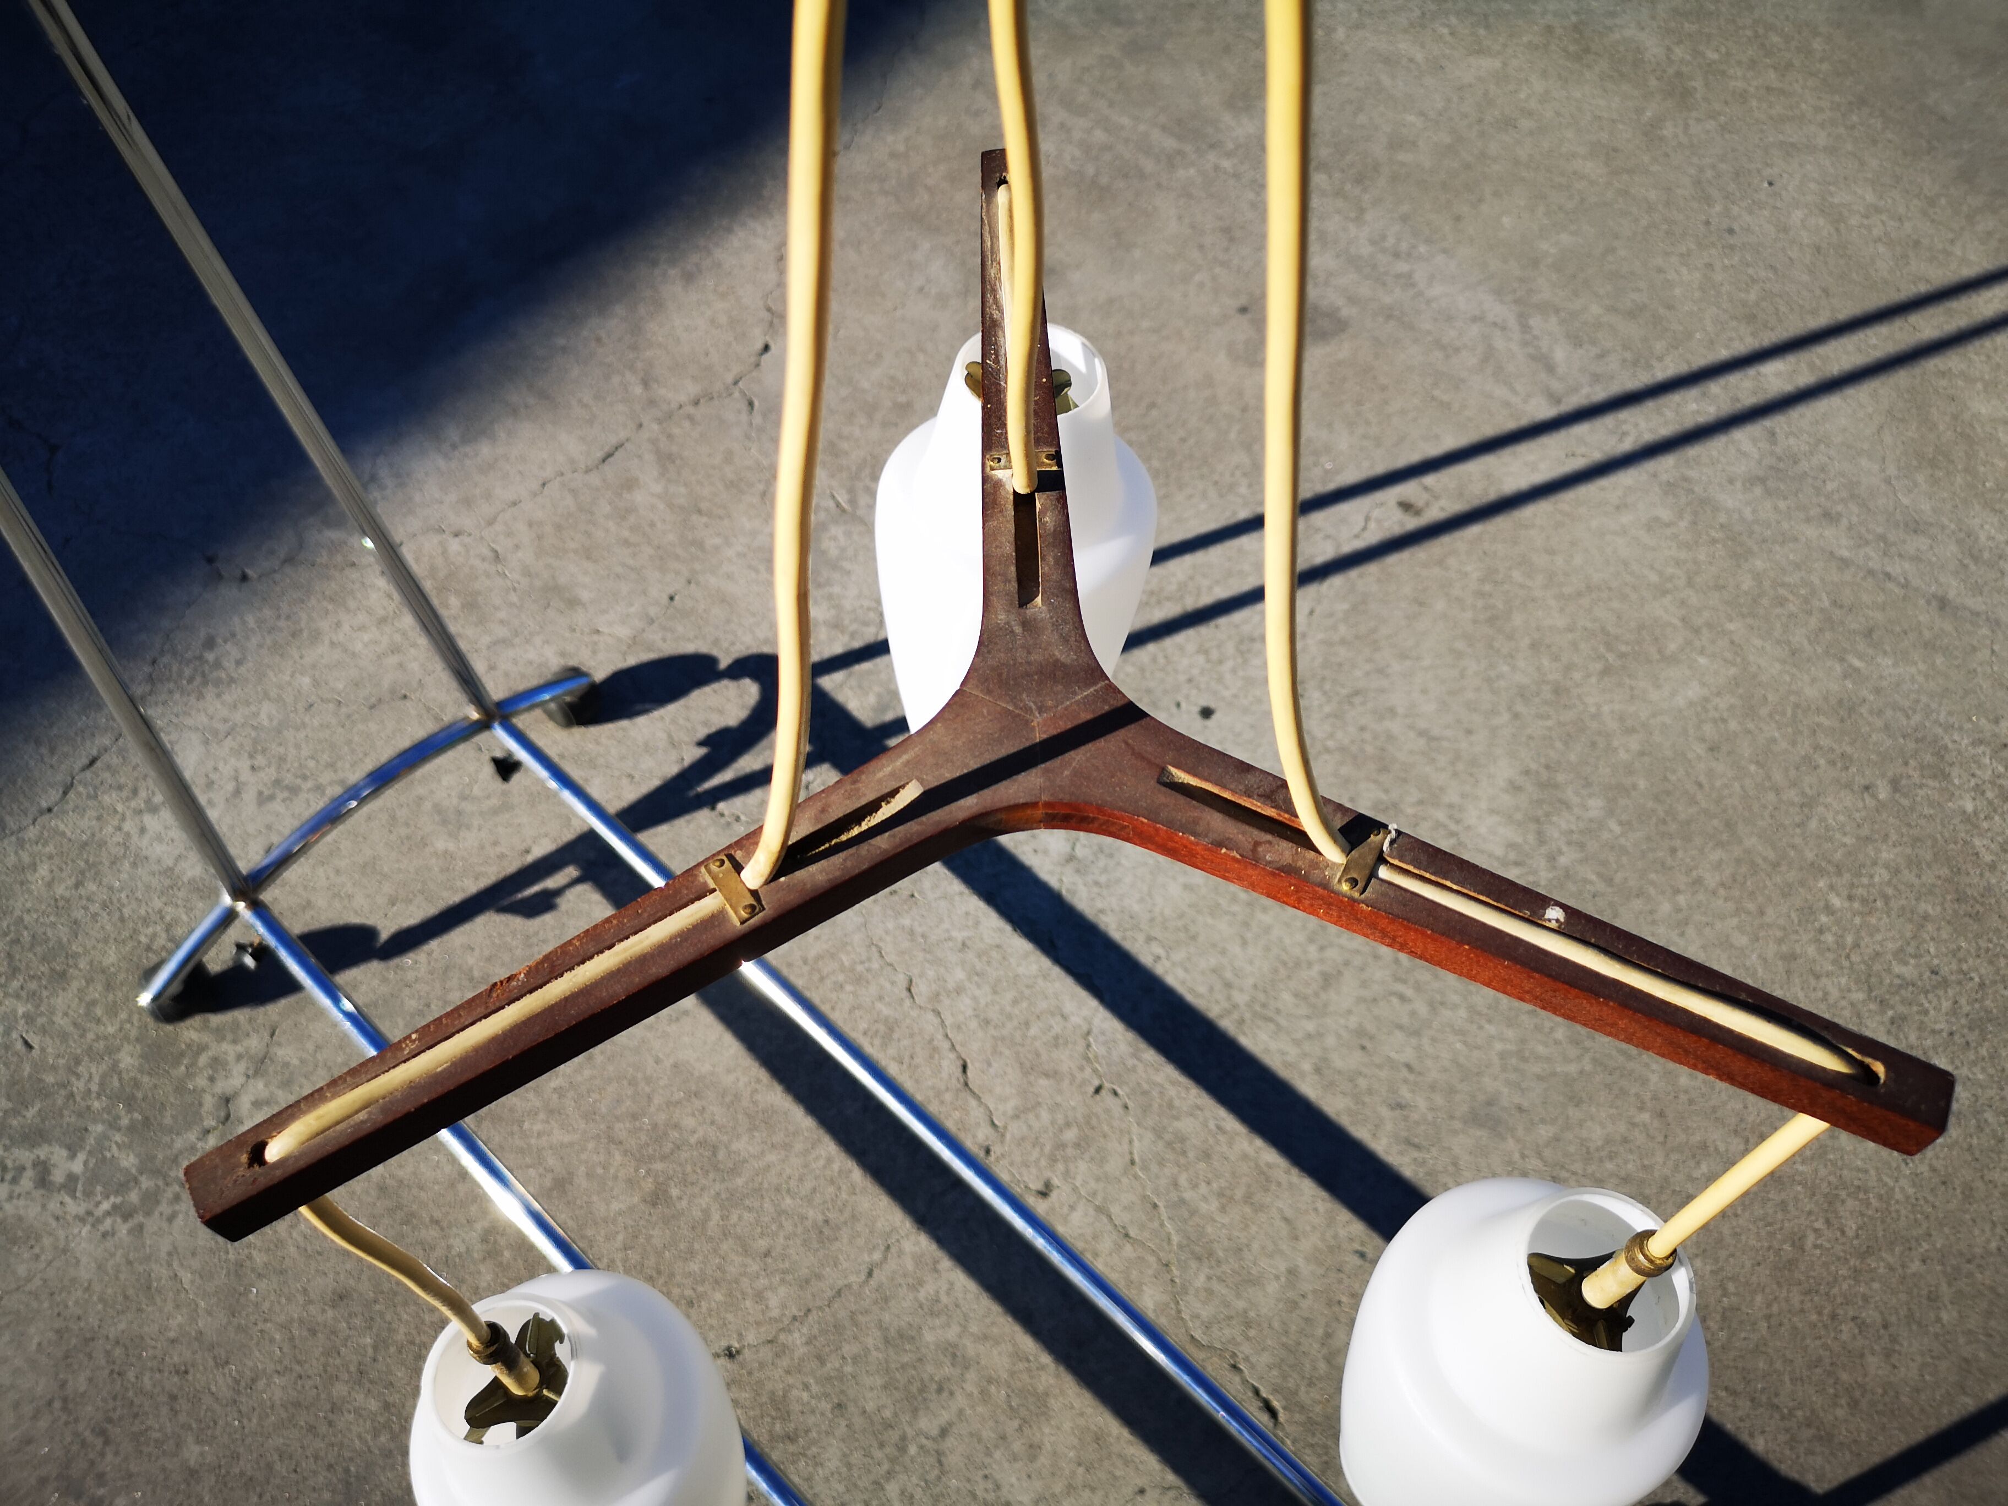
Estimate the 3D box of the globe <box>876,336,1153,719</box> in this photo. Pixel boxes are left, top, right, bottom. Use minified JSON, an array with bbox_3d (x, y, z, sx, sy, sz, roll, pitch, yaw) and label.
[{"bbox_3d":[0.003,-0.078,0.764,0.130,0.283,0.130,6,56,0],"label":"globe"}]

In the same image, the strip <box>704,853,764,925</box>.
[{"bbox_3d":[-0.074,0.037,0.429,0.007,0.003,0.021,-29,62,-14],"label":"strip"}]

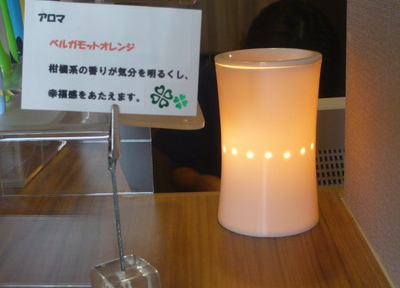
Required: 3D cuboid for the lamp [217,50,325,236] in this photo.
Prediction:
[{"bbox_3d":[0.048,-0.003,0.510,0.073,0.117,0.073,-2,17,0],"label":"lamp"}]

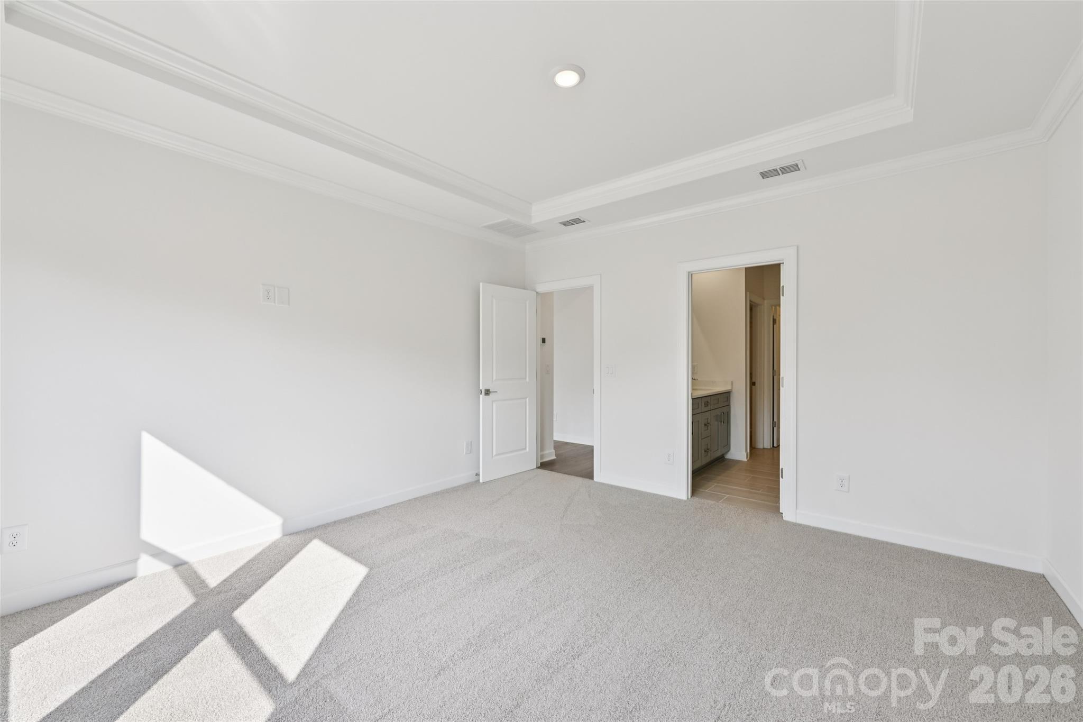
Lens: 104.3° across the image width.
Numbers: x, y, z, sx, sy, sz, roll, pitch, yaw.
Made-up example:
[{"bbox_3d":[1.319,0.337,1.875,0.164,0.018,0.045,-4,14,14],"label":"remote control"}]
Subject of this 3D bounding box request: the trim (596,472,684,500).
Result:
[{"bbox_3d":[0.934,1.203,4.096,0.891,0.090,0.016,0,0,39],"label":"trim"}]

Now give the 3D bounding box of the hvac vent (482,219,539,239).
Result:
[{"bbox_3d":[-0.312,-1.358,4.346,0.409,0.020,0.514,0,0,39],"label":"hvac vent"}]

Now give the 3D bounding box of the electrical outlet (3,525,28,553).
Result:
[{"bbox_3d":[-2.628,0.891,2.101,0.010,0.126,0.081,0,0,39],"label":"electrical outlet"}]

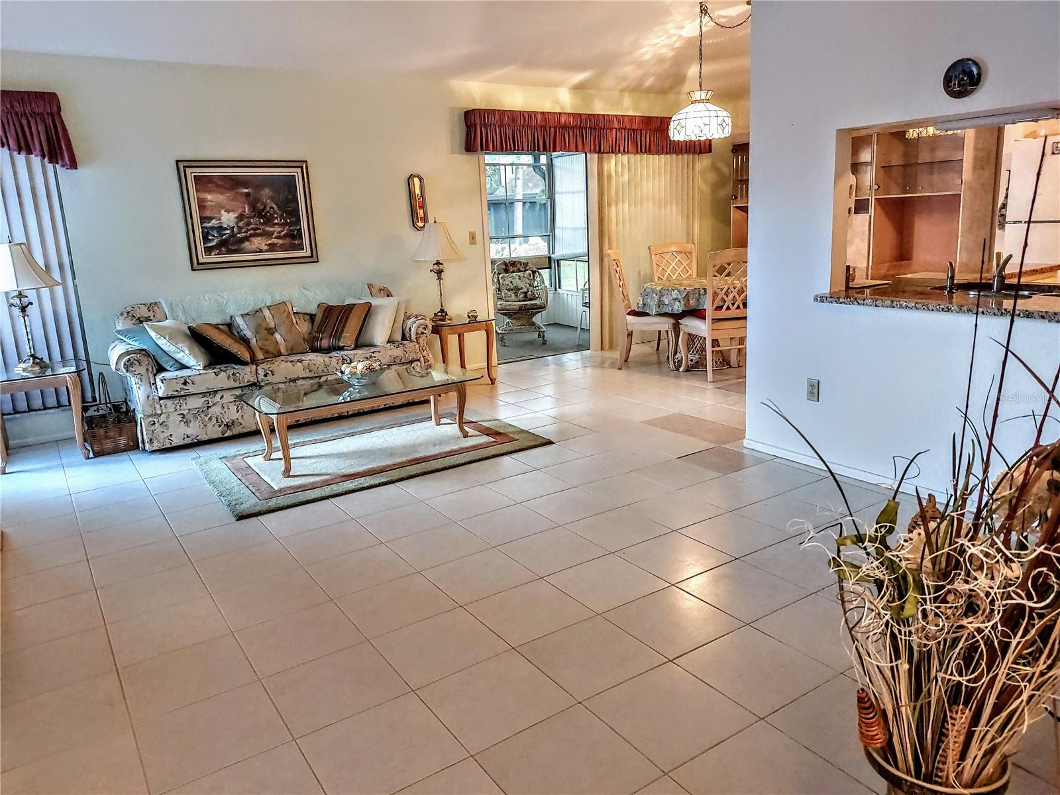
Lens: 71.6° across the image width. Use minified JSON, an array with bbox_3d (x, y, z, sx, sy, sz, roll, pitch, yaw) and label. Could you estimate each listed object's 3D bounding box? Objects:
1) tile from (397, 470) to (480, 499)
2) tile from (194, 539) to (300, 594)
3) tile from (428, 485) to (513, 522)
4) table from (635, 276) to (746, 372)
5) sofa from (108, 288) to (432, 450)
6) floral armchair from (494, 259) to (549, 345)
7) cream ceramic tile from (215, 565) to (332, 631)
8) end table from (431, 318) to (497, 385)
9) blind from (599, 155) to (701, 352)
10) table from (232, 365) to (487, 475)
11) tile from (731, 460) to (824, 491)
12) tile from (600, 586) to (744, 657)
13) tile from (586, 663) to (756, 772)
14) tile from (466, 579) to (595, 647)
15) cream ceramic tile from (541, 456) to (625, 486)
[{"bbox_3d":[-0.466,0.442,3.719,0.333,0.010,0.330,-11,16,-33],"label":"tile"},{"bbox_3d":[-1.137,0.676,2.952,0.333,0.010,0.333,-11,16,-33],"label":"tile"},{"bbox_3d":[-0.274,0.506,3.517,0.336,0.010,0.336,-11,16,-33],"label":"tile"},{"bbox_3d":[1.500,-0.641,6.367,1.078,0.725,1.078,-2,13,1],"label":"table"},{"bbox_3d":[-1.803,-0.296,5.212,2.056,0.843,0.883,-11,16,-33],"label":"sofa"},{"bbox_3d":[-0.104,-1.115,8.574,0.620,0.940,0.680,-5,13,-9],"label":"floral armchair"},{"bbox_3d":[-0.952,0.732,2.689,0.333,0.010,0.333,-11,16,-33],"label":"cream ceramic tile"},{"bbox_3d":[-0.653,-0.385,6.069,0.495,0.532,0.691,-11,16,-33],"label":"end table"},{"bbox_3d":[1.226,-1.560,7.420,1.387,1.990,0.080,-11,16,-33],"label":"blind"},{"bbox_3d":[-0.987,0.113,4.439,1.345,0.400,0.710,-11,16,-33],"label":"table"},{"bbox_3d":[1.219,0.397,3.669,0.335,0.010,0.335,-11,15,-33],"label":"tile"},{"bbox_3d":[0.469,0.724,2.396,0.335,0.010,0.335,-11,16,-33],"label":"tile"},{"bbox_3d":[0.375,0.850,1.982,0.333,0.010,0.333,-11,16,-33],"label":"tile"},{"bbox_3d":[-0.004,0.722,2.477,0.333,0.010,0.330,-11,16,-33],"label":"tile"},{"bbox_3d":[0.278,0.388,3.825,0.333,0.010,0.330,-11,16,-33],"label":"cream ceramic tile"}]

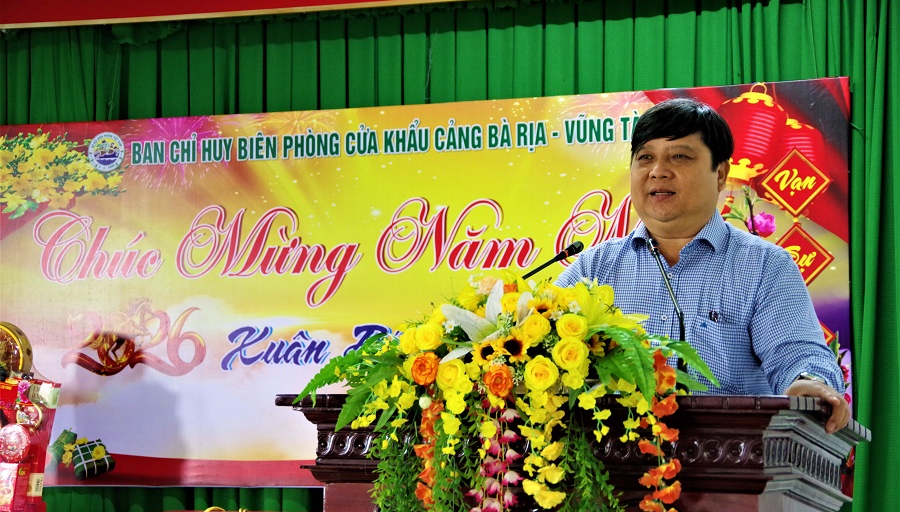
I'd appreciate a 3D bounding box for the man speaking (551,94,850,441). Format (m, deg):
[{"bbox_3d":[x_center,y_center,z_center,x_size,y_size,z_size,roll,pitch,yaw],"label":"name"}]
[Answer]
[{"bbox_3d":[0.435,0.555,3.230,0.600,1.710,0.440,-2,-9,19],"label":"man speaking"}]

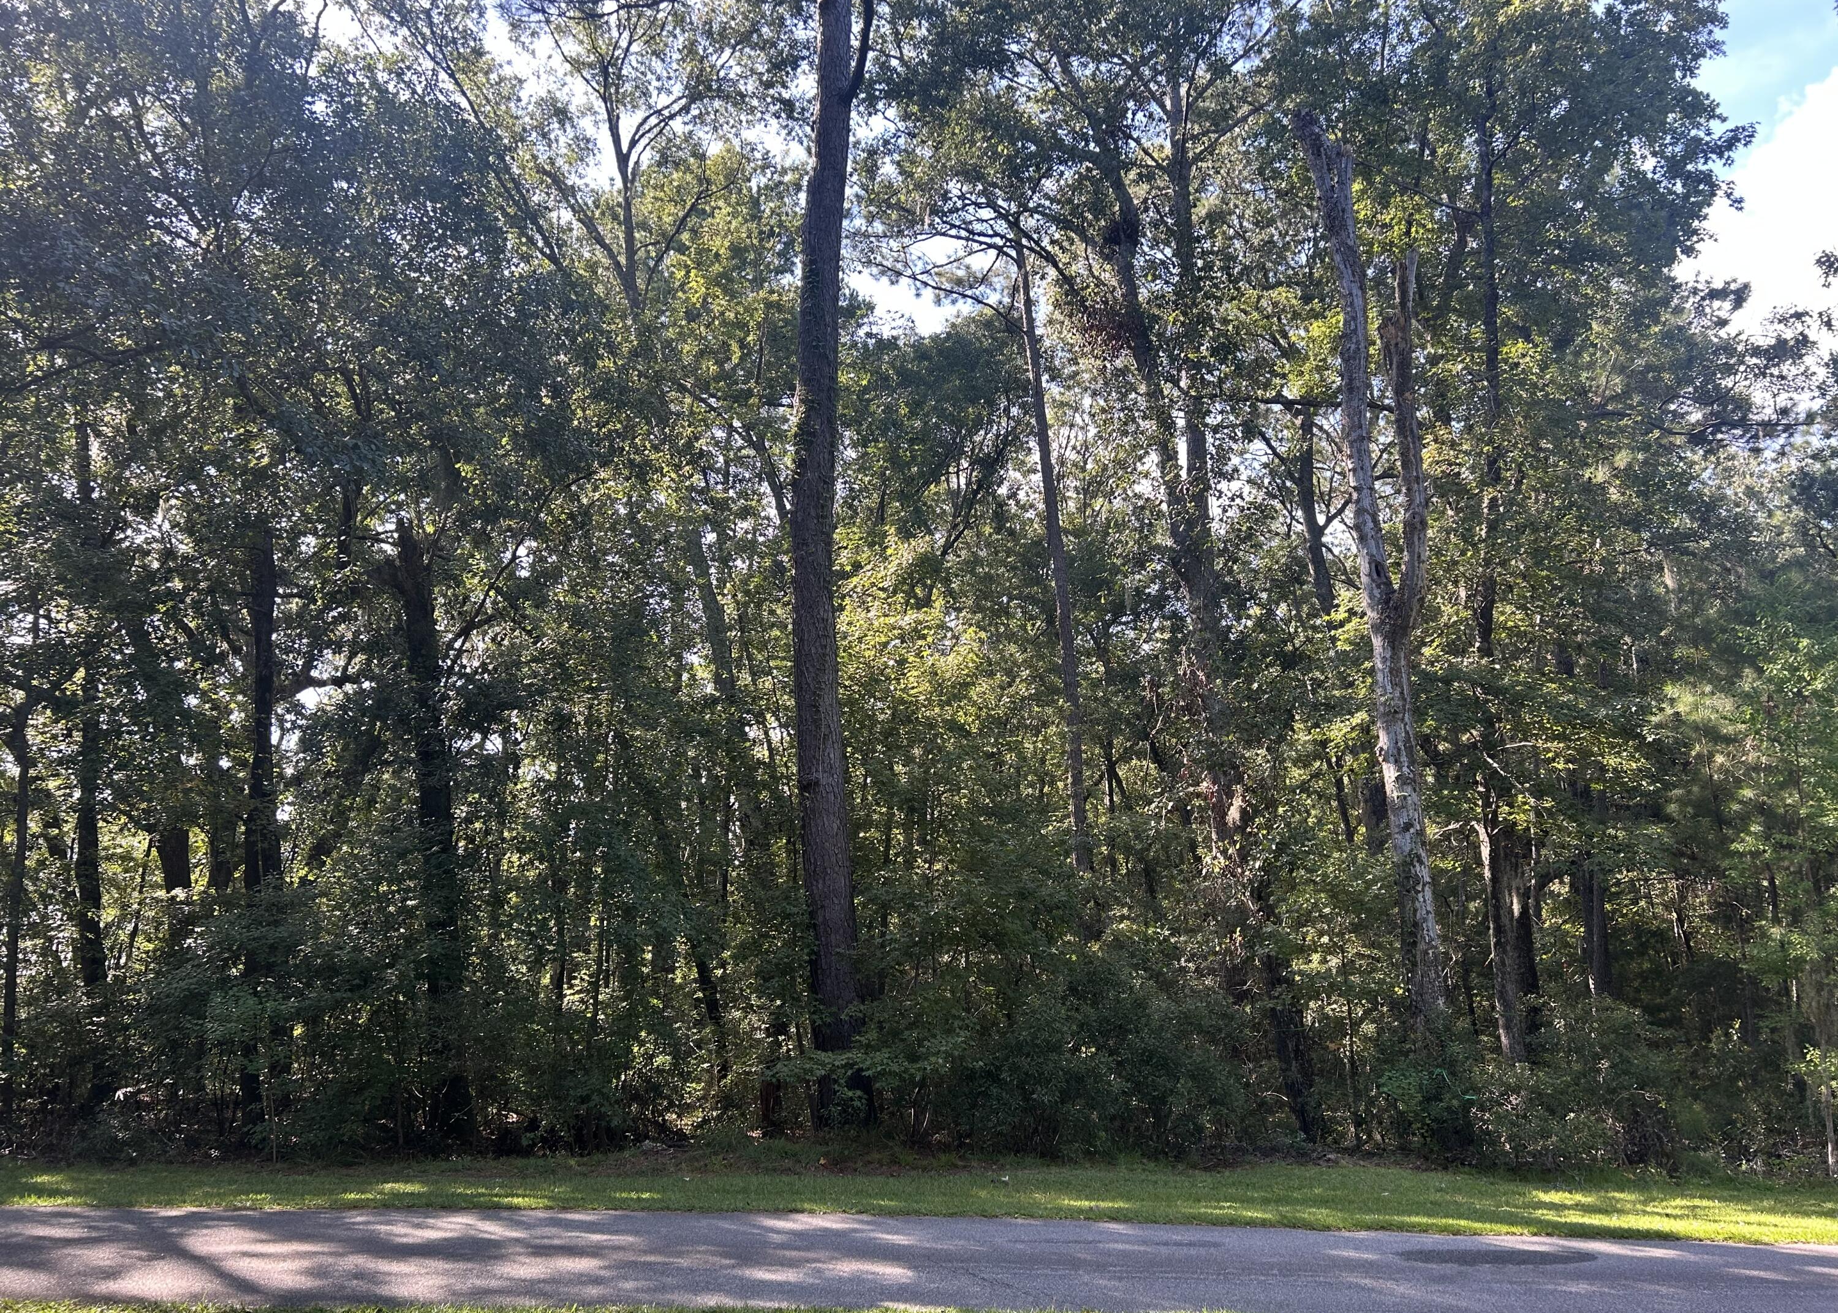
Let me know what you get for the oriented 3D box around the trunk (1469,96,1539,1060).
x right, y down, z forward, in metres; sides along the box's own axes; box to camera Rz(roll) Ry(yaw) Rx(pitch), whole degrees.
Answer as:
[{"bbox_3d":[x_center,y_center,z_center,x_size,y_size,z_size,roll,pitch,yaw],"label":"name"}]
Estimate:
[{"bbox_3d":[8.551,-1.653,20.343,0.677,14.998,0.609,-2,-14,23],"label":"trunk"}]

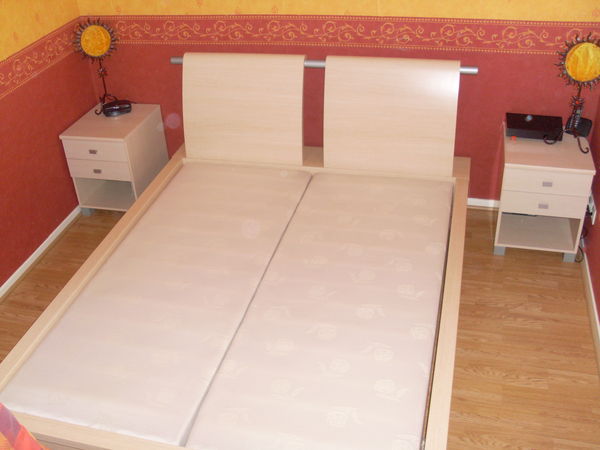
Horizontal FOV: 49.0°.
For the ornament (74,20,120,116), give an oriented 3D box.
[{"bbox_3d":[-1.222,-0.978,4.031,0.265,0.570,0.140,-19,36,-22],"label":"ornament"}]

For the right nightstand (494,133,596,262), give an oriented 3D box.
[{"bbox_3d":[1.305,-0.185,3.586,0.428,0.556,0.500,5,34,14],"label":"right nightstand"}]

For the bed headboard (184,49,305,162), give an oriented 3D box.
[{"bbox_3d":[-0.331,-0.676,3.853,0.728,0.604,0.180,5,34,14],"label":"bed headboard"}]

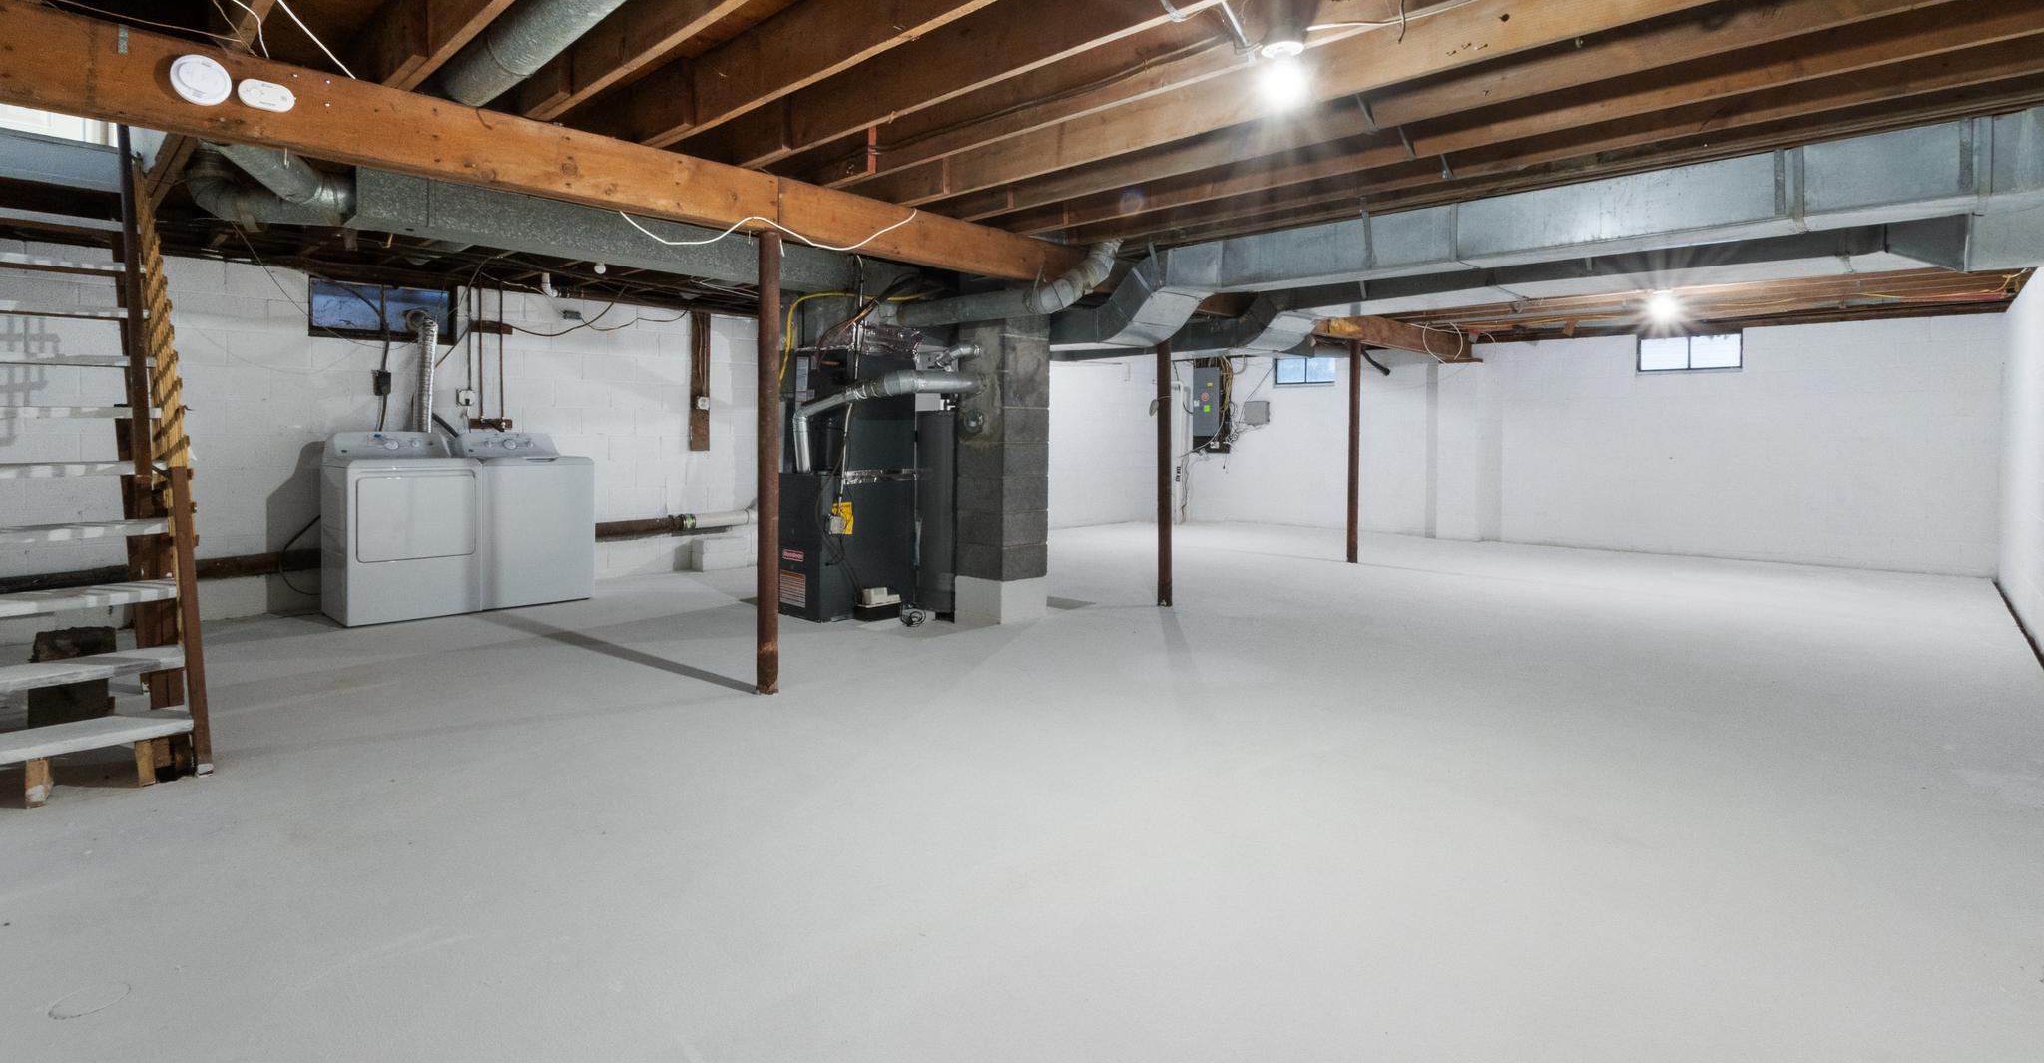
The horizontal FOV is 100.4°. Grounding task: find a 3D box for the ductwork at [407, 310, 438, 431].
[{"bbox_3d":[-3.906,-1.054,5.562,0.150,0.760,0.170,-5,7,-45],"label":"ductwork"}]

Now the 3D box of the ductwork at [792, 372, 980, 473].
[{"bbox_3d":[-0.810,-0.642,5.080,1.200,0.620,0.270,1,6,11],"label":"ductwork"}]

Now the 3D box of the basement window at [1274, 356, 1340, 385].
[{"bbox_3d":[3.340,-1.916,10.000,0.760,0.370,0.100,5,7,40],"label":"basement window"}]

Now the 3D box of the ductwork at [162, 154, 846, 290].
[{"bbox_3d":[-2.021,-1.418,4.053,2.800,0.240,0.280,-5,7,-44],"label":"ductwork"}]

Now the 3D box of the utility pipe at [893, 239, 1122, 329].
[{"bbox_3d":[-0.140,-1.374,4.830,1.580,0.390,0.200,4,7,37],"label":"utility pipe"}]

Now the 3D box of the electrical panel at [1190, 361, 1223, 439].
[{"bbox_3d":[2.474,-1.720,11.391,0.380,0.910,0.110,5,7,42],"label":"electrical panel"}]

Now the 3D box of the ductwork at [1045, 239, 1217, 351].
[{"bbox_3d":[0.790,-1.374,5.100,1.200,0.490,0.550,5,7,41],"label":"ductwork"}]

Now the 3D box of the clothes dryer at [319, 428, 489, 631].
[{"bbox_3d":[-3.850,-0.042,5.292,0.700,1.110,0.690,5,7,44],"label":"clothes dryer"}]

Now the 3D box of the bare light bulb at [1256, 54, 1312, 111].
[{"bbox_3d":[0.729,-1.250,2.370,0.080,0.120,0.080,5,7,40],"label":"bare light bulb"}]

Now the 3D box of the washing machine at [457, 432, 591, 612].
[{"bbox_3d":[-3.375,-0.097,5.750,0.670,1.090,0.690,-5,8,-44],"label":"washing machine"}]

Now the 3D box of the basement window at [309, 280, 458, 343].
[{"bbox_3d":[-4.120,-1.427,5.492,0.780,0.390,0.090,-5,7,-45],"label":"basement window"}]

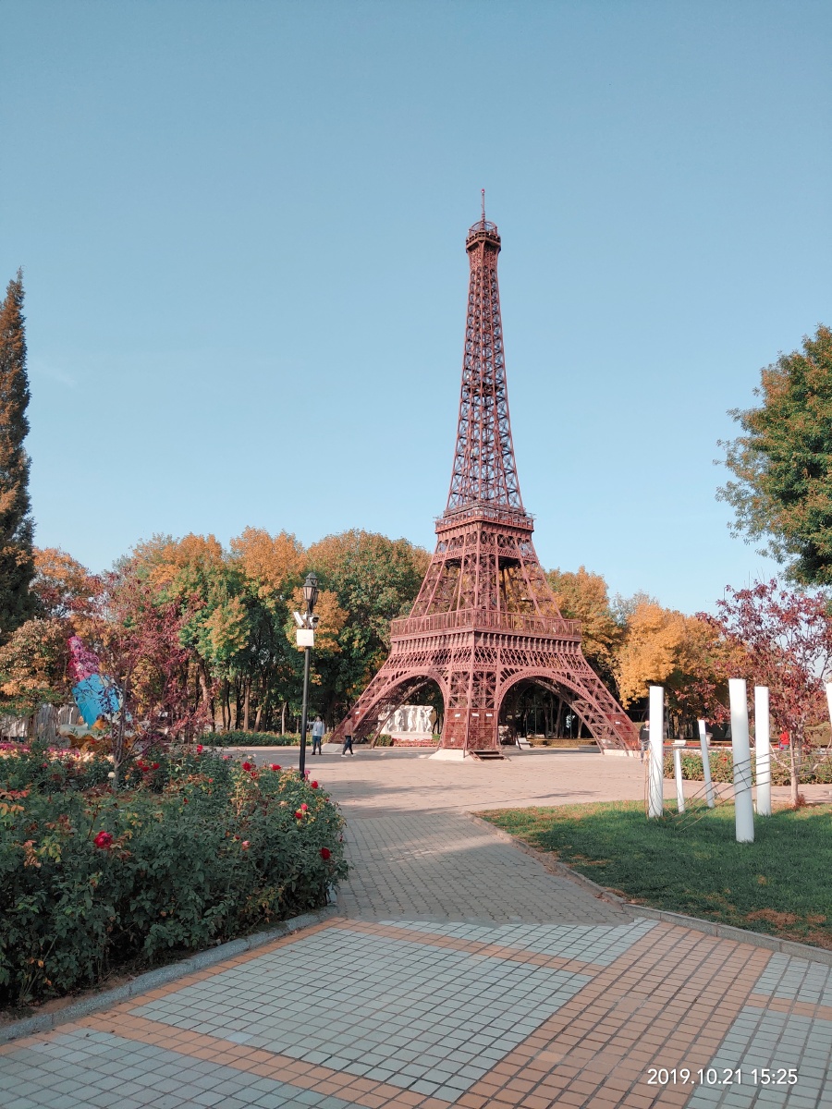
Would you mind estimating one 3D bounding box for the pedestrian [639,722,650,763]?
[{"bbox_3d":[9.327,7.640,37.751,0.500,1.719,0.380,-2,-11,14],"label":"pedestrian"}]

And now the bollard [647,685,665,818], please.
[{"bbox_3d":[3.538,2.896,13.673,0.200,1.883,0.200,-2,-11,14],"label":"bollard"}]

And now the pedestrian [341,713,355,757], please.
[{"bbox_3d":[-2.765,7.504,38.451,0.550,1.742,0.500,7,-12,-30],"label":"pedestrian"}]

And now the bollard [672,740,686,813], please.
[{"bbox_3d":[4.075,3.517,14.387,0.105,0.947,0.105,-2,-11,15],"label":"bollard"}]

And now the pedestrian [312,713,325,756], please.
[{"bbox_3d":[-4.334,8.052,41.330,0.550,1.715,0.350,2,-11,-6],"label":"pedestrian"}]

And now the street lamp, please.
[{"bbox_3d":[-2.338,2.621,19.921,0.500,4.573,0.450,2,-11,-6],"label":"street lamp"}]

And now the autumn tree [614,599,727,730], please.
[{"bbox_3d":[18.358,8.617,66.998,8.000,10.853,8.000,-2,-11,15],"label":"autumn tree"}]

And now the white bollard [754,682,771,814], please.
[{"bbox_3d":[5.127,2.906,13.723,0.200,1.877,0.200,-3,-11,20],"label":"white bollard"}]

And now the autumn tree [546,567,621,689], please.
[{"bbox_3d":[12.088,7.744,71.280,8.500,13.919,8.500,-1,-11,10],"label":"autumn tree"}]

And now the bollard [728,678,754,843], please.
[{"bbox_3d":[3.806,2.399,10.872,0.200,1.865,0.200,-3,-11,19],"label":"bollard"}]

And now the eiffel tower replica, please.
[{"bbox_3d":[3.466,-4.932,46.716,10.845,29.486,10.845,8,-13,-34],"label":"eiffel tower replica"}]

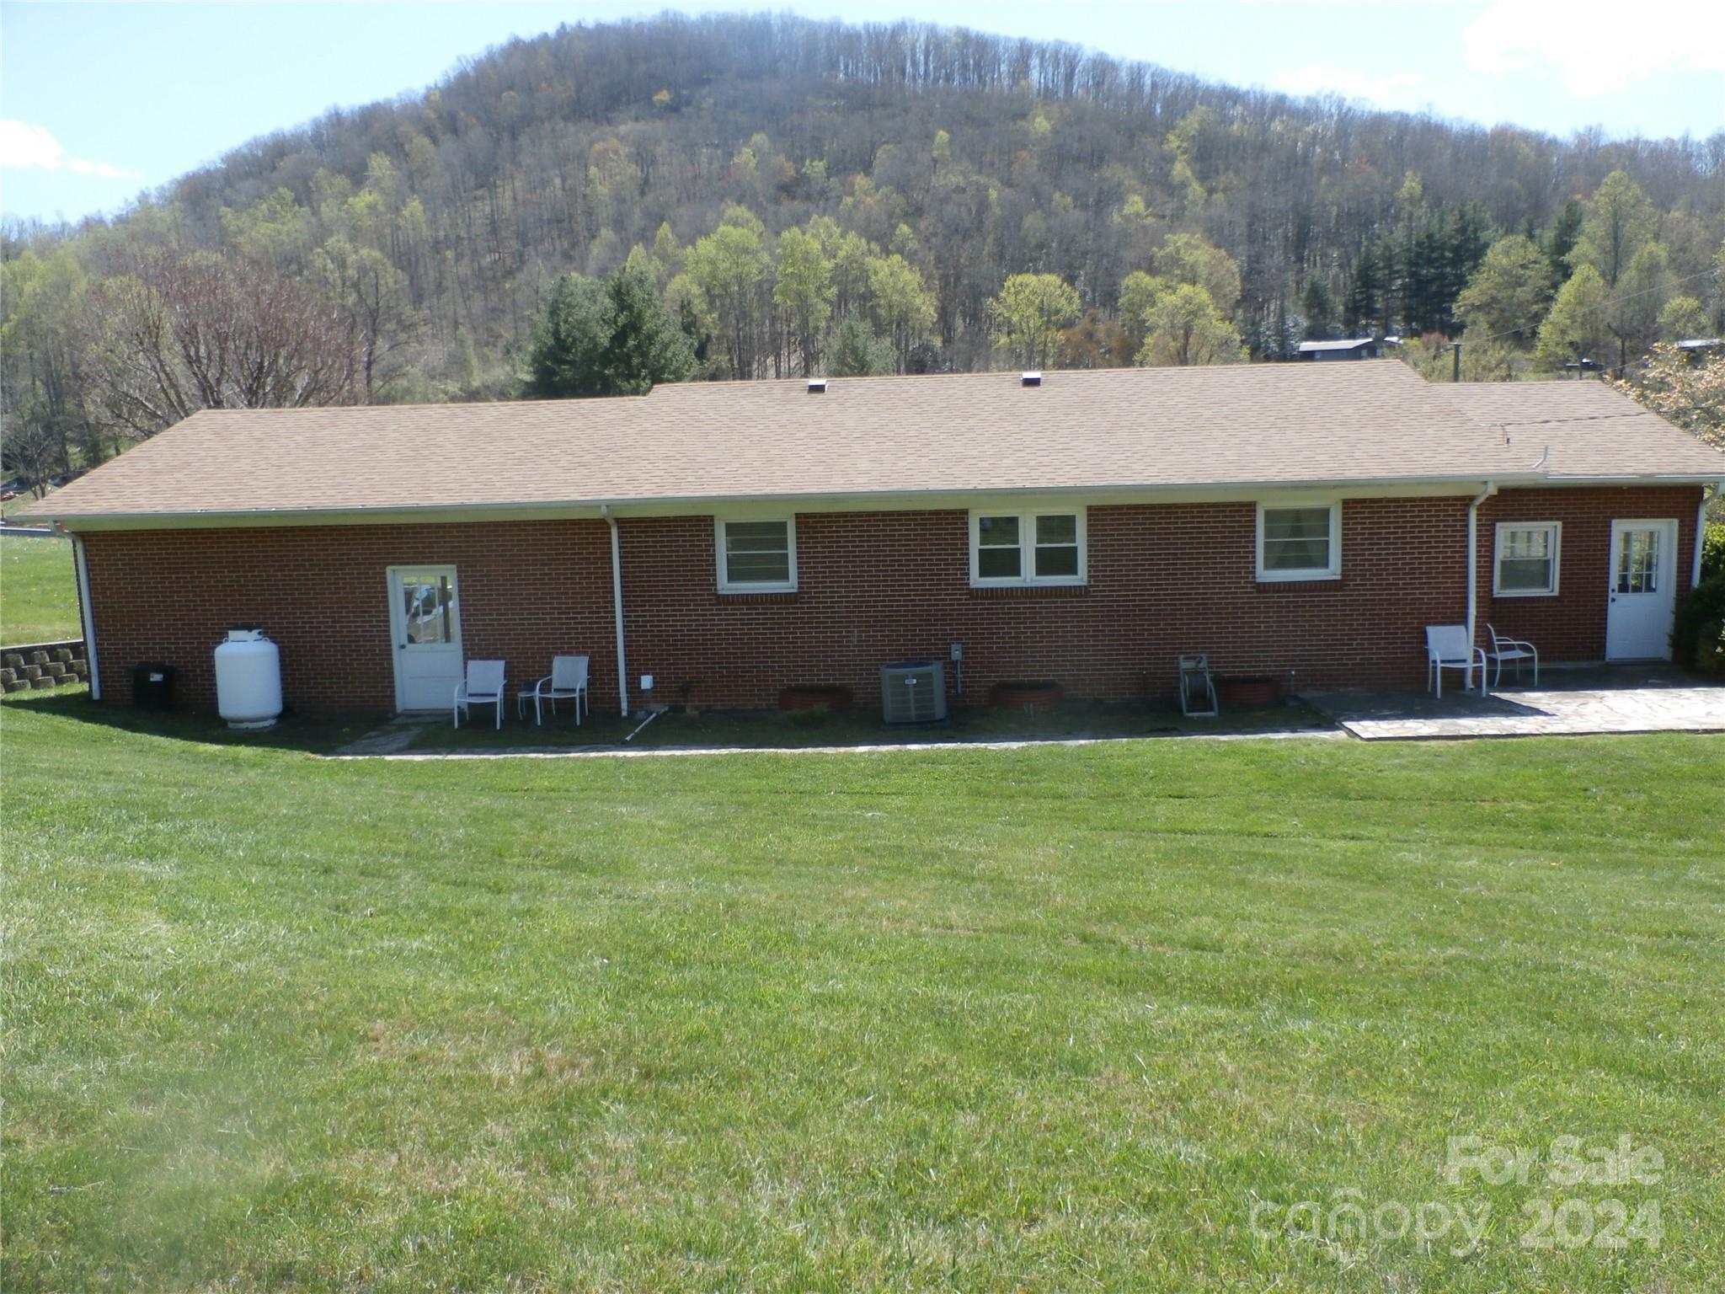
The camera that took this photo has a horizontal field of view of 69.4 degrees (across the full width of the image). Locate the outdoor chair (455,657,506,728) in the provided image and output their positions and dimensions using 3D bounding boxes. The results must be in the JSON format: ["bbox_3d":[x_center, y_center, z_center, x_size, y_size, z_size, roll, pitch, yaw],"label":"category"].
[{"bbox_3d":[-5.090,0.609,16.719,0.620,0.840,0.680,-2,7,-3],"label":"outdoor chair"}]

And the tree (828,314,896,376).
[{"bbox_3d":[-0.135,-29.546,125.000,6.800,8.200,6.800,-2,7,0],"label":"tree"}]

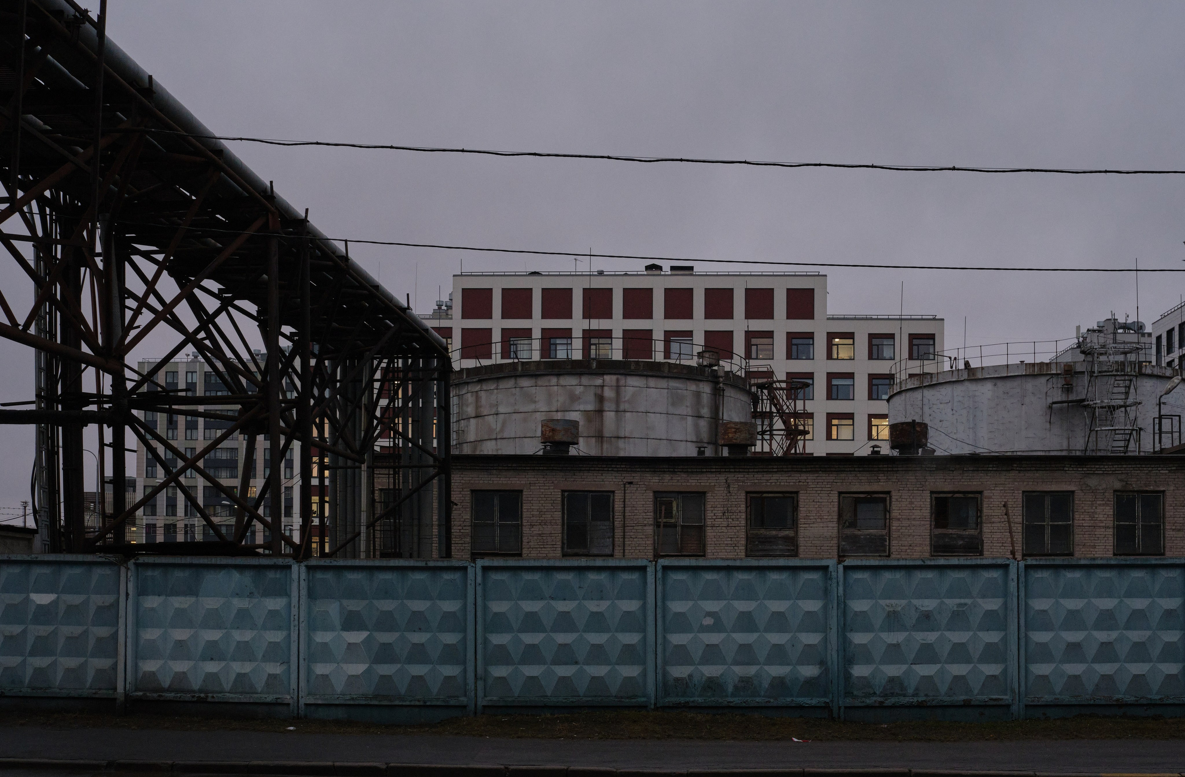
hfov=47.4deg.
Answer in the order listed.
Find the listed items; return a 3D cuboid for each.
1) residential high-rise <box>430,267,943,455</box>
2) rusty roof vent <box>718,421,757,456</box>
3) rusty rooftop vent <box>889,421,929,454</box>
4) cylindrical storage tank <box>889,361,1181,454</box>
[{"bbox_3d":[6.200,4.500,113.000,42.500,27.000,16.000,0,-2,0],"label":"residential high-rise"},{"bbox_3d":[4.580,1.680,42.500,1.200,1.220,1.200,0,-2,0],"label":"rusty roof vent"},{"bbox_3d":[9.839,1.641,42.000,1.190,1.180,1.190,0,-3,0],"label":"rusty rooftop vent"},{"bbox_3d":[20.400,5.400,62.000,13.600,11.000,13.600,0,-2,0],"label":"cylindrical storage tank"}]

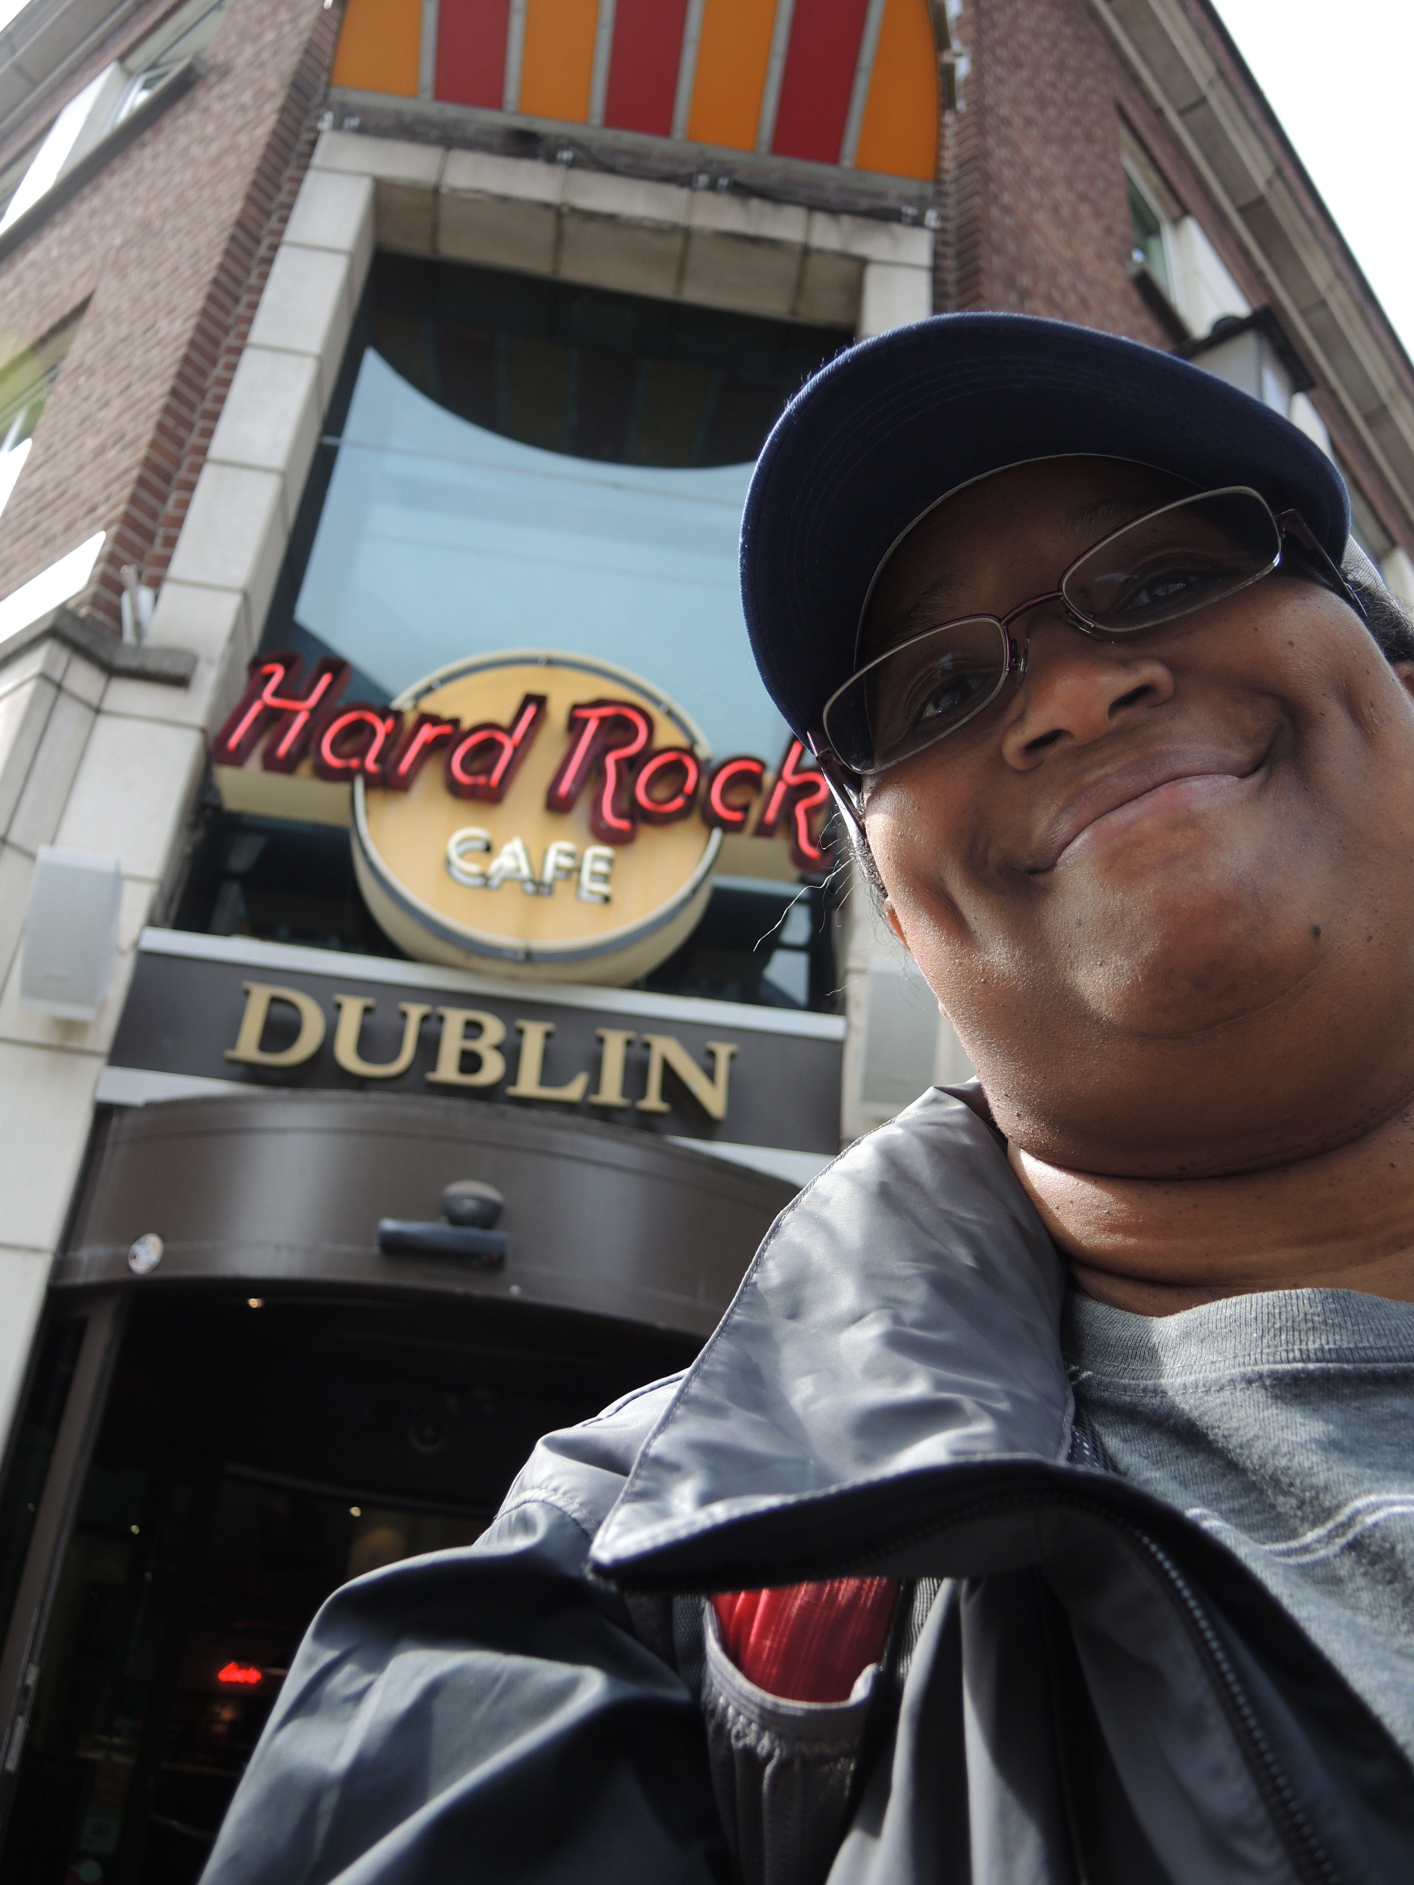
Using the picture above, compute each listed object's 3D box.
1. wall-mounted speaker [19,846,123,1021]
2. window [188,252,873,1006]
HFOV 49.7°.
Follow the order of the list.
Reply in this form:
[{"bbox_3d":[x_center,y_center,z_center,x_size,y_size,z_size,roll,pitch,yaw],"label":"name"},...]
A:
[{"bbox_3d":[-1.426,-0.021,3.480,0.175,0.367,0.160,7,0,-1],"label":"wall-mounted speaker"},{"bbox_3d":[-0.428,-1.090,4.788,1.729,2.931,0.100,7,-30,-4],"label":"window"}]

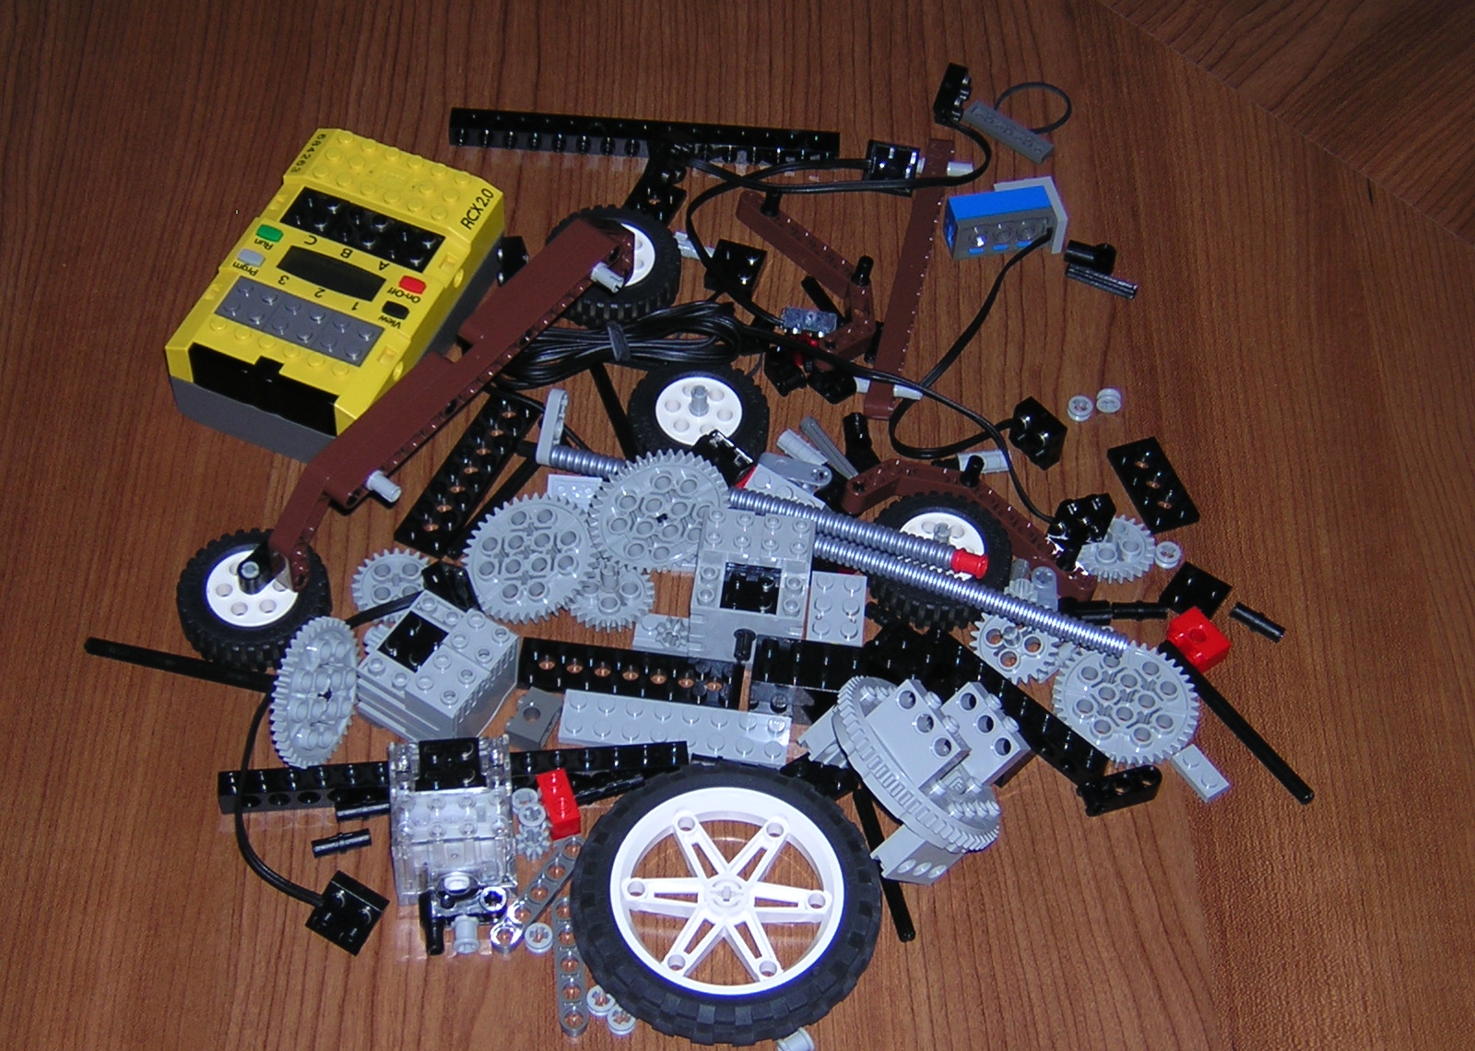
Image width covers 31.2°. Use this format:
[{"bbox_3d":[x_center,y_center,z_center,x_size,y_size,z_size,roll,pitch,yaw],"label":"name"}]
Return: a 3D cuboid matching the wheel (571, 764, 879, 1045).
[{"bbox_3d":[-0.003,0.099,0.707,0.082,0.015,0.082,2,54,-3],"label":"wheel"}]

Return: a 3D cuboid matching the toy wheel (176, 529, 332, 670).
[{"bbox_3d":[-0.138,0.021,0.755,0.043,0.014,0.043,1,55,-2],"label":"toy wheel"}]

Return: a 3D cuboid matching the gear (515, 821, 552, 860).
[{"bbox_3d":[-0.055,0.085,0.715,0.010,0.007,0.010,2,54,-3],"label":"gear"}]

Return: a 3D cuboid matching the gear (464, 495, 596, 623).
[{"bbox_3d":[-0.059,0.010,0.764,0.042,0.008,0.042,-5,60,14],"label":"gear"}]

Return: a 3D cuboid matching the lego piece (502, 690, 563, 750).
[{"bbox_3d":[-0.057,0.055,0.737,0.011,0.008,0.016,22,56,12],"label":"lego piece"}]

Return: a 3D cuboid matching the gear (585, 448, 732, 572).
[{"bbox_3d":[-0.022,-0.004,0.757,0.042,0.042,0.008,-11,39,-12],"label":"gear"}]

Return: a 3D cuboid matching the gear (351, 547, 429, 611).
[{"bbox_3d":[-0.098,0.019,0.760,0.026,0.008,0.026,5,54,0],"label":"gear"}]

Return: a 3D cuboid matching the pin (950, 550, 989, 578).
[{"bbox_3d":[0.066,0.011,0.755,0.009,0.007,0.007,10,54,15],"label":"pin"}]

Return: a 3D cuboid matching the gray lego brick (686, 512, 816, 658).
[{"bbox_3d":[0.004,0.018,0.751,0.032,0.033,0.032,7,51,1],"label":"gray lego brick"}]

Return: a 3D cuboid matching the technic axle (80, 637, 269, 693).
[{"bbox_3d":[-0.152,0.040,0.743,0.064,0.005,0.005,11,54,4],"label":"technic axle"}]

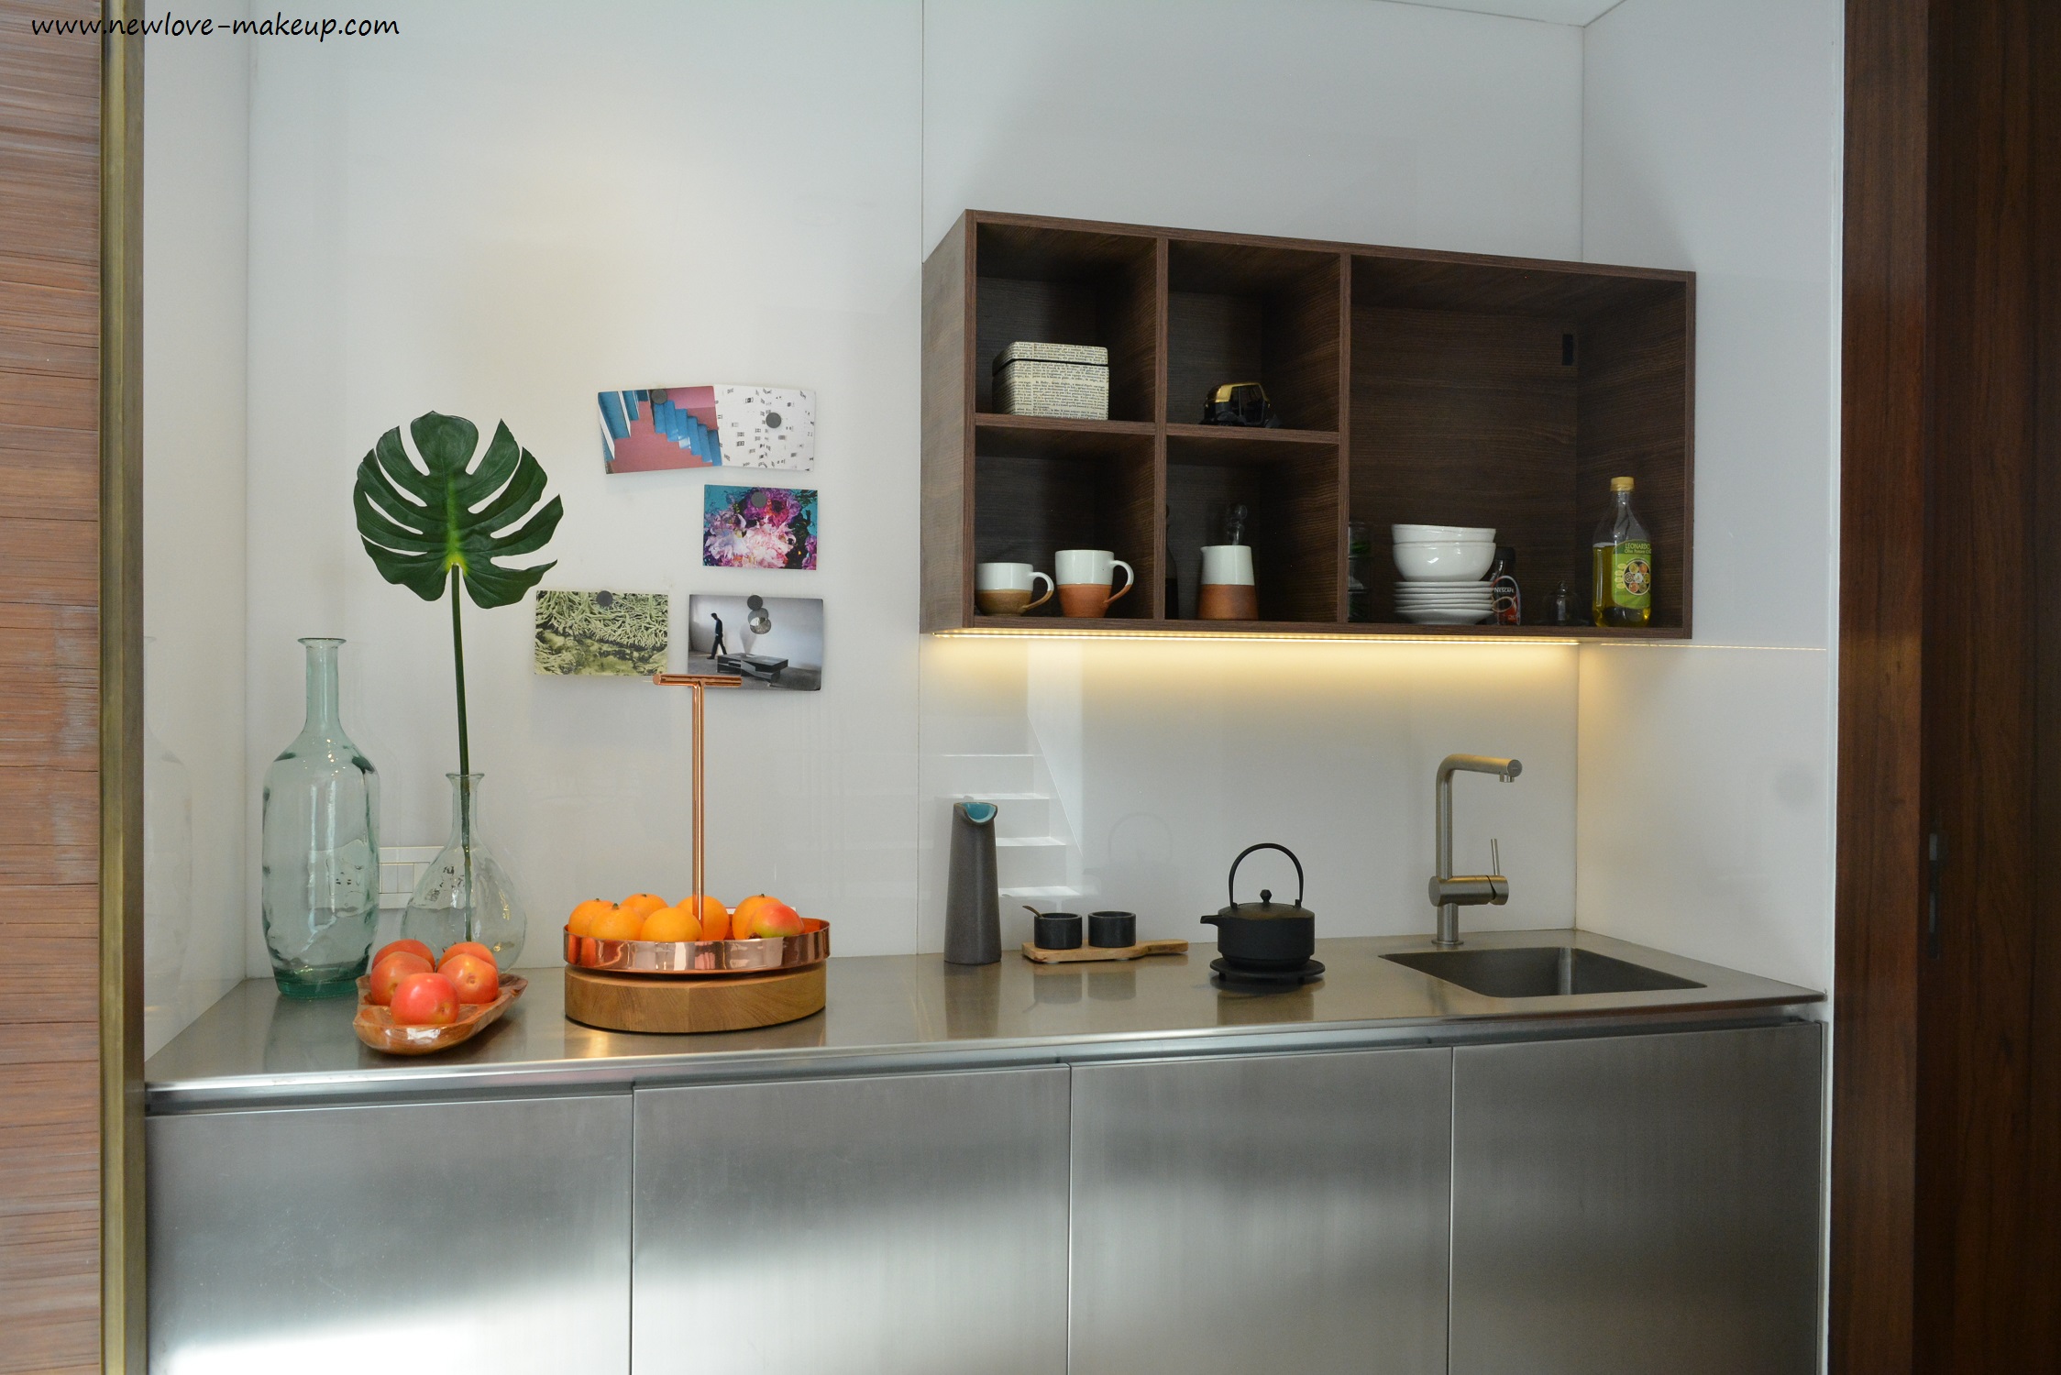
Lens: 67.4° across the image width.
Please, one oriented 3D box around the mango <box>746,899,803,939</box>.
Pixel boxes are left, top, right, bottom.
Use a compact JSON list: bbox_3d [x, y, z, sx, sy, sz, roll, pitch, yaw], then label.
[{"bbox_3d":[-0.336,0.321,2.039,0.077,0.070,0.080,0,0,-15],"label":"mango"}]

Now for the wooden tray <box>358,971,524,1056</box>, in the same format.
[{"bbox_3d":[-0.758,0.408,1.969,0.220,0.047,0.335,0,0,-15],"label":"wooden tray"}]

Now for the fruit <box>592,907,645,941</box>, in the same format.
[{"bbox_3d":[-0.528,0.317,1.972,0.071,0.067,0.071,0,0,-15],"label":"fruit"}]

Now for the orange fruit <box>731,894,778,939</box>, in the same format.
[{"bbox_3d":[-0.374,0.323,2.122,0.074,0.072,0.074,0,0,-15],"label":"orange fruit"}]

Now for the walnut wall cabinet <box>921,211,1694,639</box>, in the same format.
[{"bbox_3d":[0.445,-0.377,2.499,1.196,0.590,0.340,0,0,-15],"label":"walnut wall cabinet"}]

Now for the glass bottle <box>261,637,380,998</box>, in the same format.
[{"bbox_3d":[-0.995,0.180,2.176,0.152,0.497,0.152,0,0,-15],"label":"glass bottle"}]

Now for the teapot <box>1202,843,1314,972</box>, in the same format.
[{"bbox_3d":[0.346,0.331,2.374,0.182,0.181,0.147,0,0,-15],"label":"teapot"}]

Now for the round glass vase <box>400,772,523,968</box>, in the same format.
[{"bbox_3d":[-0.816,0.276,2.230,0.172,0.309,0.172,0,0,-15],"label":"round glass vase"}]

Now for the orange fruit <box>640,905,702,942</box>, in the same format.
[{"bbox_3d":[-0.457,0.320,1.976,0.077,0.073,0.077,0,0,-15],"label":"orange fruit"}]

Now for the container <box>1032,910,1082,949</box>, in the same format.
[{"bbox_3d":[0.045,0.386,2.456,0.077,0.047,0.077,0,0,0],"label":"container"}]

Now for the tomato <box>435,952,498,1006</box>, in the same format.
[{"bbox_3d":[-0.734,0.378,2.019,0.081,0.072,0.081,0,0,-15],"label":"tomato"}]

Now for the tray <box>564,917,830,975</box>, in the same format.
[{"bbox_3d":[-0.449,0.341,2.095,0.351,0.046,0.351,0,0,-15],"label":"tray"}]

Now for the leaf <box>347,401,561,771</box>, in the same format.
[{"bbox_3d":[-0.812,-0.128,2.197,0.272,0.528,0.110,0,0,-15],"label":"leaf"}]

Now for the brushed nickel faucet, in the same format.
[{"bbox_3d":[0.787,0.278,2.583,0.152,0.327,0.245,0,0,-15],"label":"brushed nickel faucet"}]

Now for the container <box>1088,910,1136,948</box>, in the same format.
[{"bbox_3d":[0.133,0.391,2.506,0.076,0.047,0.076,0,0,0],"label":"container"}]

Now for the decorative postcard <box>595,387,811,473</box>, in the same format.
[{"bbox_3d":[-0.504,-0.401,2.421,0.333,0.142,0.012,0,0,-15],"label":"decorative postcard"}]

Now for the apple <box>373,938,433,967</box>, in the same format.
[{"bbox_3d":[-0.848,0.377,2.090,0.081,0.070,0.079,0,0,-15],"label":"apple"}]

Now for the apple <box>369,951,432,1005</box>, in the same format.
[{"bbox_3d":[-0.800,0.374,1.969,0.082,0.075,0.082,0,0,-15],"label":"apple"}]

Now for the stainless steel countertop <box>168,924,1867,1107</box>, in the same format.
[{"bbox_3d":[0.001,0.451,2.250,2.214,0.030,0.603,0,0,-15],"label":"stainless steel countertop"}]

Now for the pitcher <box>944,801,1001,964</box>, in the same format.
[{"bbox_3d":[-0.093,0.311,2.480,0.090,0.248,0.090,0,0,0],"label":"pitcher"}]

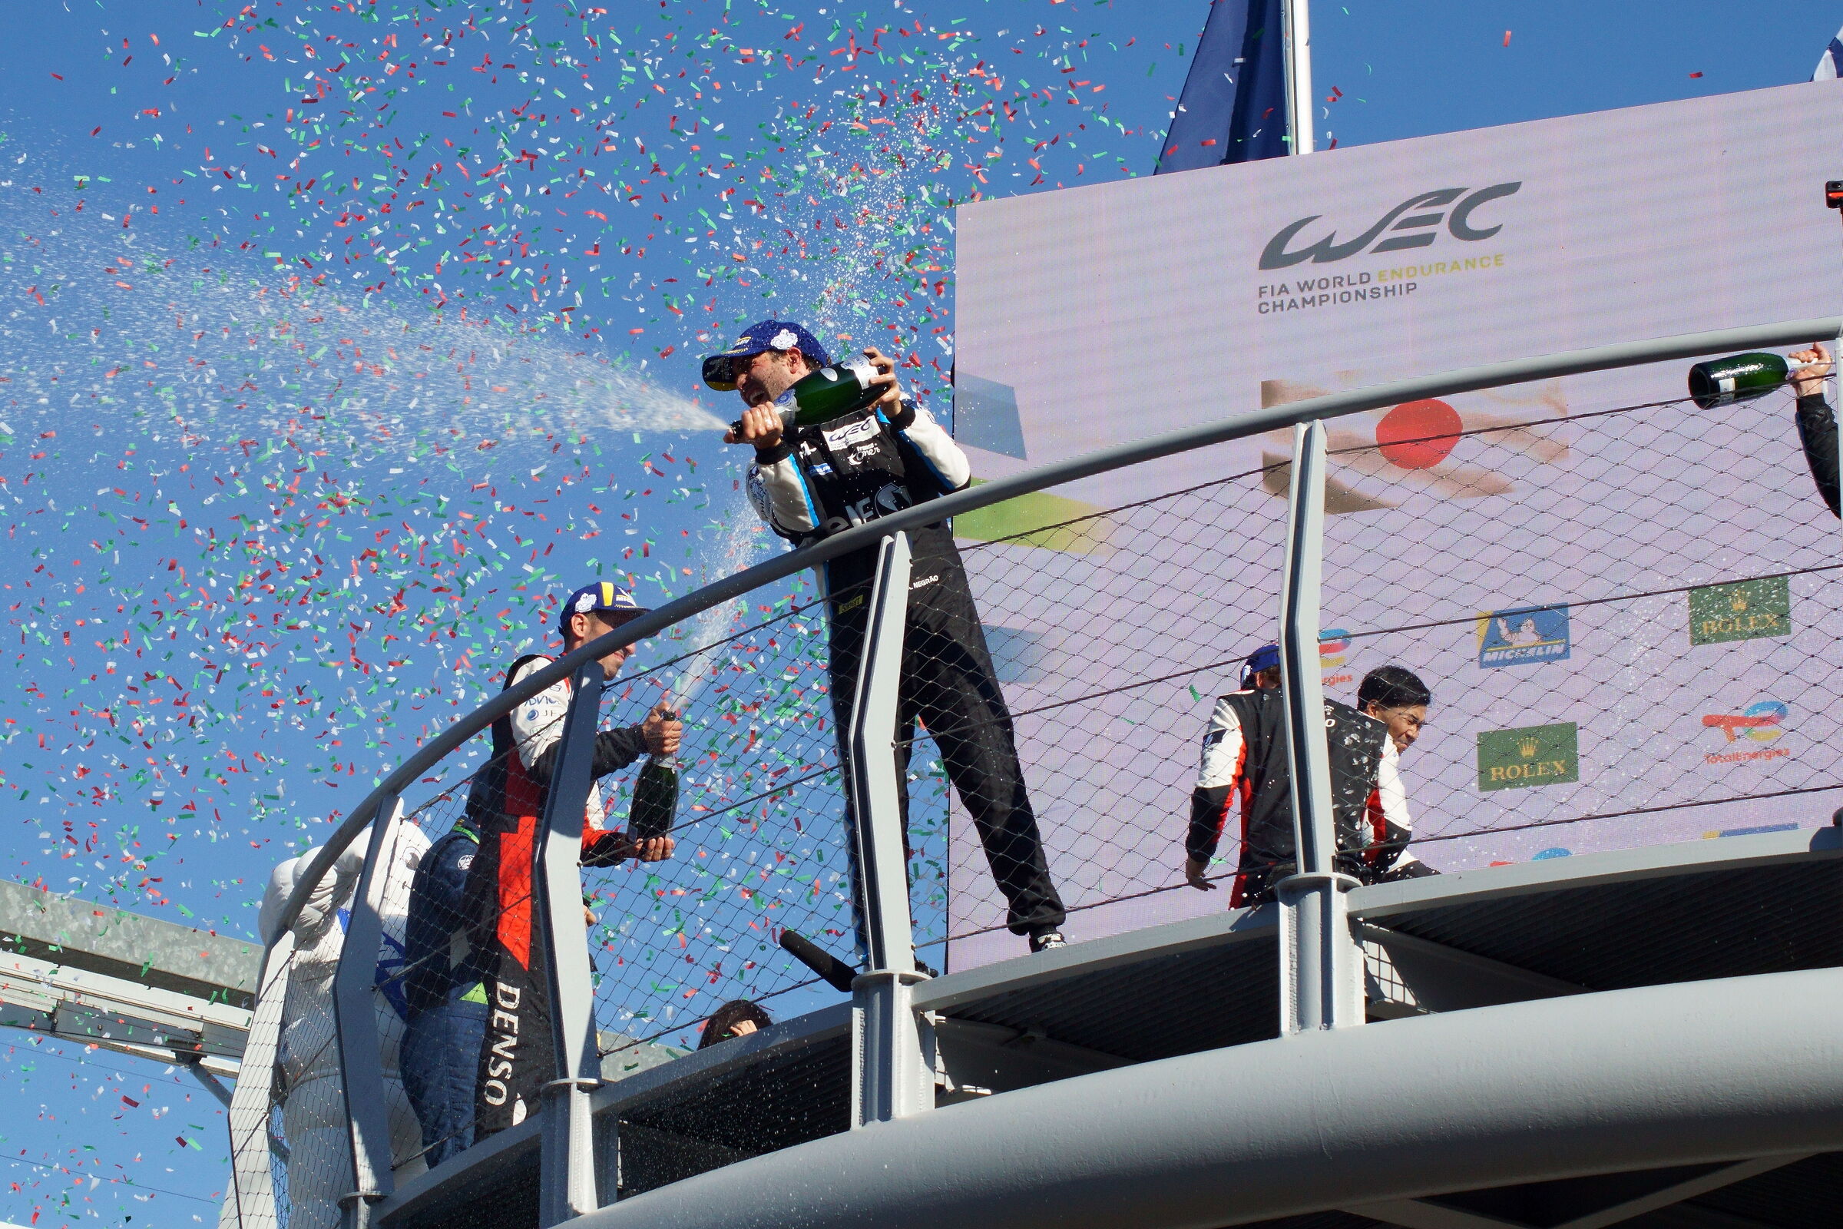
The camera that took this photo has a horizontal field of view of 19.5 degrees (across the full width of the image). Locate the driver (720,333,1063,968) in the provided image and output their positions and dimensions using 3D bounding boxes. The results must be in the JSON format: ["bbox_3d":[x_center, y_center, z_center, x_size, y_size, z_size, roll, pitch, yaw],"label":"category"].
[{"bbox_3d":[-0.079,0.093,12.294,0.828,1.717,0.540,-4,-23,10],"label":"driver"}]

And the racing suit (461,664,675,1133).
[{"bbox_3d":[-0.906,0.766,13.810,0.517,1.486,0.520,-3,-23,8],"label":"racing suit"}]

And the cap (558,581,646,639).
[{"bbox_3d":[-0.822,-0.009,14.103,0.270,0.145,0.180,-5,-23,14],"label":"cap"}]

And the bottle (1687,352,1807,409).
[{"bbox_3d":[2.086,-0.593,13.300,0.370,0.111,0.111,-12,-18,-19],"label":"bottle"}]

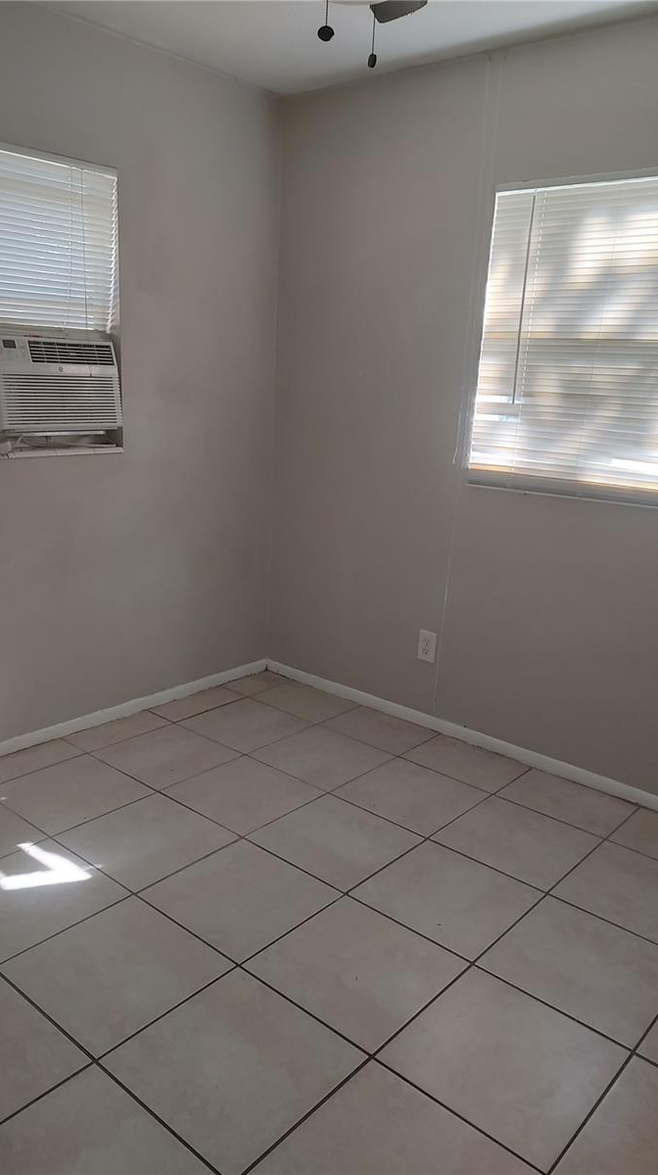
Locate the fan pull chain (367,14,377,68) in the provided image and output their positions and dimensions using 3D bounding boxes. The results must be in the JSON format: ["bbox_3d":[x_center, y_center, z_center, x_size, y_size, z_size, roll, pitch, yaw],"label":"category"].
[{"bbox_3d":[0.080,-0.996,1.480,0.015,0.095,0.015,3,14,1],"label":"fan pull chain"}]

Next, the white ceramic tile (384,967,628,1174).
[{"bbox_3d":[0.378,1.007,1.751,0.398,0.010,0.398,14,17,38],"label":"white ceramic tile"}]

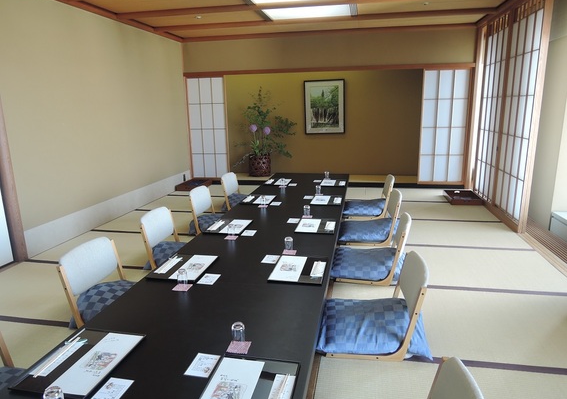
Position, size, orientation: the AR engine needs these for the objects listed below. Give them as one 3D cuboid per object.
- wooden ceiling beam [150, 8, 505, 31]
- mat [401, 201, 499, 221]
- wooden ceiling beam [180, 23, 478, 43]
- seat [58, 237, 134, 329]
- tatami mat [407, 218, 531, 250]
[{"bbox_3d":[0.366,-2.368,5.209,4.500,0.060,0.080,1,14,11],"label":"wooden ceiling beam"},{"bbox_3d":[1.738,0.161,5.142,1.822,0.045,0.907,2,14,11],"label":"mat"},{"bbox_3d":[0.553,-2.590,6.134,4.631,0.065,0.060,2,14,11],"label":"wooden ceiling beam"},{"bbox_3d":[-1.031,0.523,2.562,0.590,0.510,0.490,1,14,11],"label":"seat"},{"bbox_3d":[1.561,0.373,4.277,1.818,0.045,0.912,2,14,11],"label":"tatami mat"}]

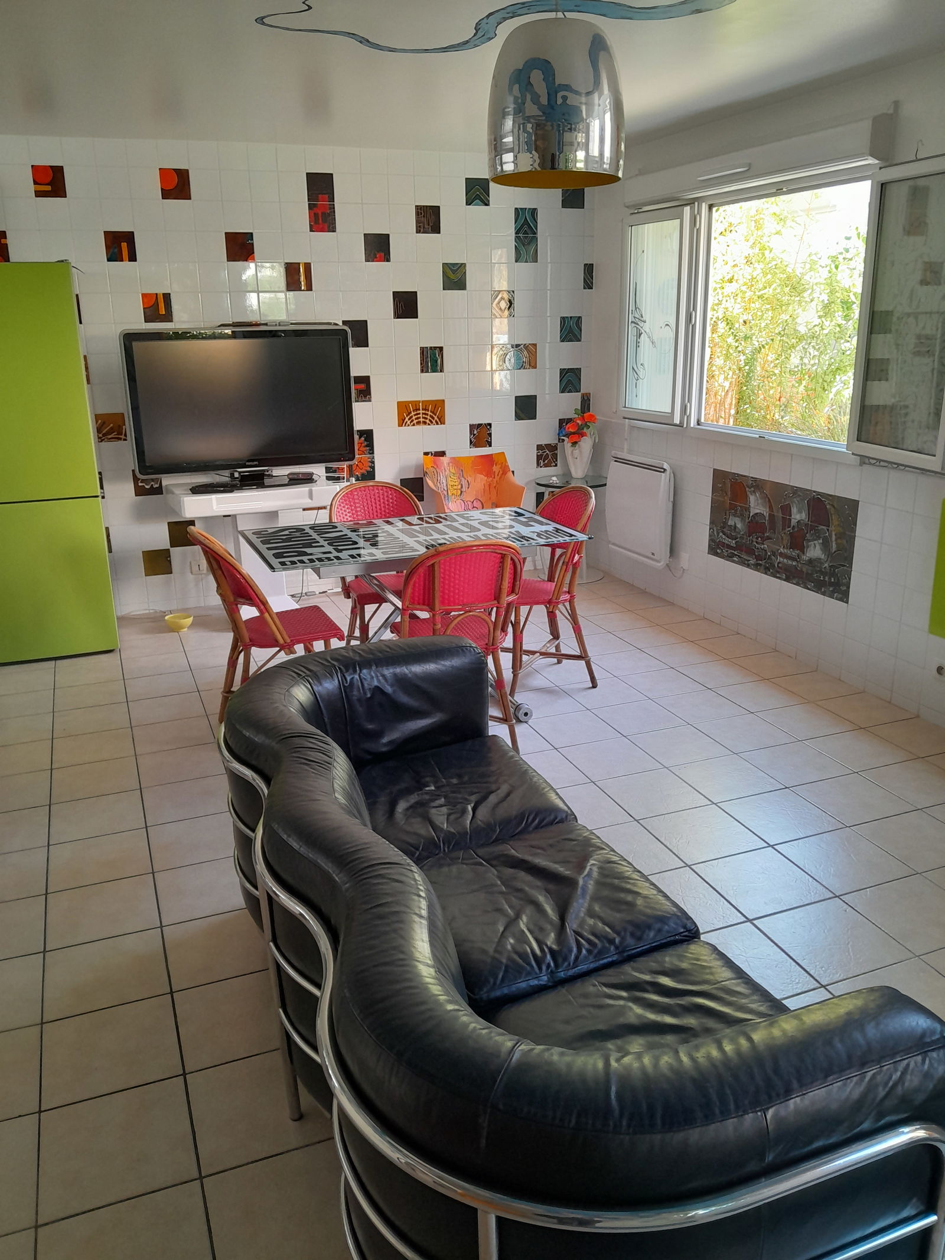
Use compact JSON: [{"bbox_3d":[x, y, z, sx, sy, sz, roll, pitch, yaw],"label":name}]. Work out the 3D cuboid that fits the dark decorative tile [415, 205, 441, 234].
[{"bbox_3d":[-0.245,-2.312,5.347,0.150,0.150,0.015,-7,19,-20],"label":"dark decorative tile"}]

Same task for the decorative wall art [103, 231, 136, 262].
[{"bbox_3d":[-1.817,-1.984,4.897,0.150,0.150,0.015,-8,19,-20],"label":"decorative wall art"}]

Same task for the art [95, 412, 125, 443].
[{"bbox_3d":[-1.929,-1.079,5.053,0.150,0.150,0.015,-7,19,-20],"label":"art"}]

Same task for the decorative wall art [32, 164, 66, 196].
[{"bbox_3d":[-2.108,-2.238,4.705,0.150,0.150,0.015,-8,19,-20],"label":"decorative wall art"}]

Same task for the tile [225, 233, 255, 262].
[{"bbox_3d":[-1.256,-2.071,5.122,0.150,0.150,0.012,-7,19,-18],"label":"tile"}]

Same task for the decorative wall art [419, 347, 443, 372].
[{"bbox_3d":[-0.238,-1.610,5.644,0.150,0.150,0.012,-7,19,-18],"label":"decorative wall art"}]

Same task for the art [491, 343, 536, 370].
[{"bbox_3d":[0.262,-1.676,5.810,0.303,0.150,0.012,-7,19,-18],"label":"art"}]

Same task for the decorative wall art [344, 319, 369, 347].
[{"bbox_3d":[-0.668,-1.696,5.433,0.150,0.150,0.015,-8,19,-20],"label":"decorative wall art"}]

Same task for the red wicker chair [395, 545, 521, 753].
[{"bbox_3d":[-0.062,0.036,3.588,0.460,0.850,0.480,-7,19,-18],"label":"red wicker chair"}]

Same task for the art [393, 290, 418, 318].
[{"bbox_3d":[-0.386,-1.878,5.484,0.150,0.150,0.015,-8,19,-20],"label":"art"}]

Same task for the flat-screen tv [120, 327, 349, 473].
[{"bbox_3d":[-1.223,-1.230,5.064,1.168,0.736,0.100,-7,19,-18],"label":"flat-screen tv"}]

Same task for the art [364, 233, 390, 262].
[{"bbox_3d":[-0.526,-2.131,5.289,0.150,0.150,0.015,-7,19,-20],"label":"art"}]

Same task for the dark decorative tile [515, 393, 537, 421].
[{"bbox_3d":[0.336,-1.382,5.878,0.150,0.150,0.015,-7,19,-20],"label":"dark decorative tile"}]

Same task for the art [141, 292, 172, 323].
[{"bbox_3d":[-1.652,-1.691,4.971,0.150,0.150,0.015,-7,19,-20],"label":"art"}]

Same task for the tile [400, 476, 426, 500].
[{"bbox_3d":[-0.366,-0.859,5.814,0.150,0.150,0.015,-8,19,-20],"label":"tile"}]

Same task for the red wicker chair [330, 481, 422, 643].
[{"bbox_3d":[-0.388,-0.218,4.285,0.460,0.880,0.530,-7,19,-20],"label":"red wicker chair"}]

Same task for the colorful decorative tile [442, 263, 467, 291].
[{"bbox_3d":[-0.102,-2.071,5.552,0.150,0.150,0.012,-7,19,-18],"label":"colorful decorative tile"}]

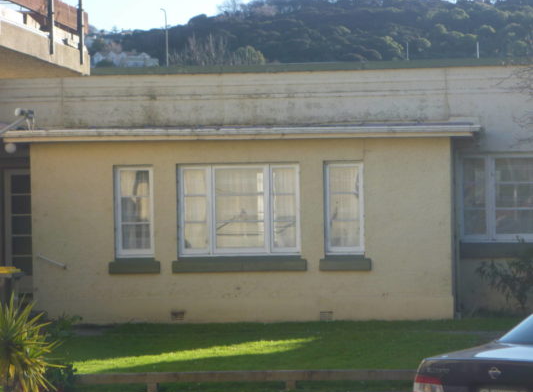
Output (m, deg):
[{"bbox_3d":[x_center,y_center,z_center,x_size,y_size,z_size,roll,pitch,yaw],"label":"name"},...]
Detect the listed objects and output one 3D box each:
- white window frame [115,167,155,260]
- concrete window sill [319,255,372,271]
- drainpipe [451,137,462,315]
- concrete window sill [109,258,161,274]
[{"bbox_3d":[-2.230,0.259,33.322,0.679,1.561,0.120,-1,2,10],"label":"white window frame"},{"bbox_3d":[1.321,1.127,32.653,0.860,0.240,0.220,-1,2,10],"label":"concrete window sill"},{"bbox_3d":[3.205,0.567,32.863,0.092,2.953,0.090,-1,2,10],"label":"drainpipe"},{"bbox_3d":[-2.216,1.199,33.277,0.885,0.247,0.220,-1,2,10],"label":"concrete window sill"}]

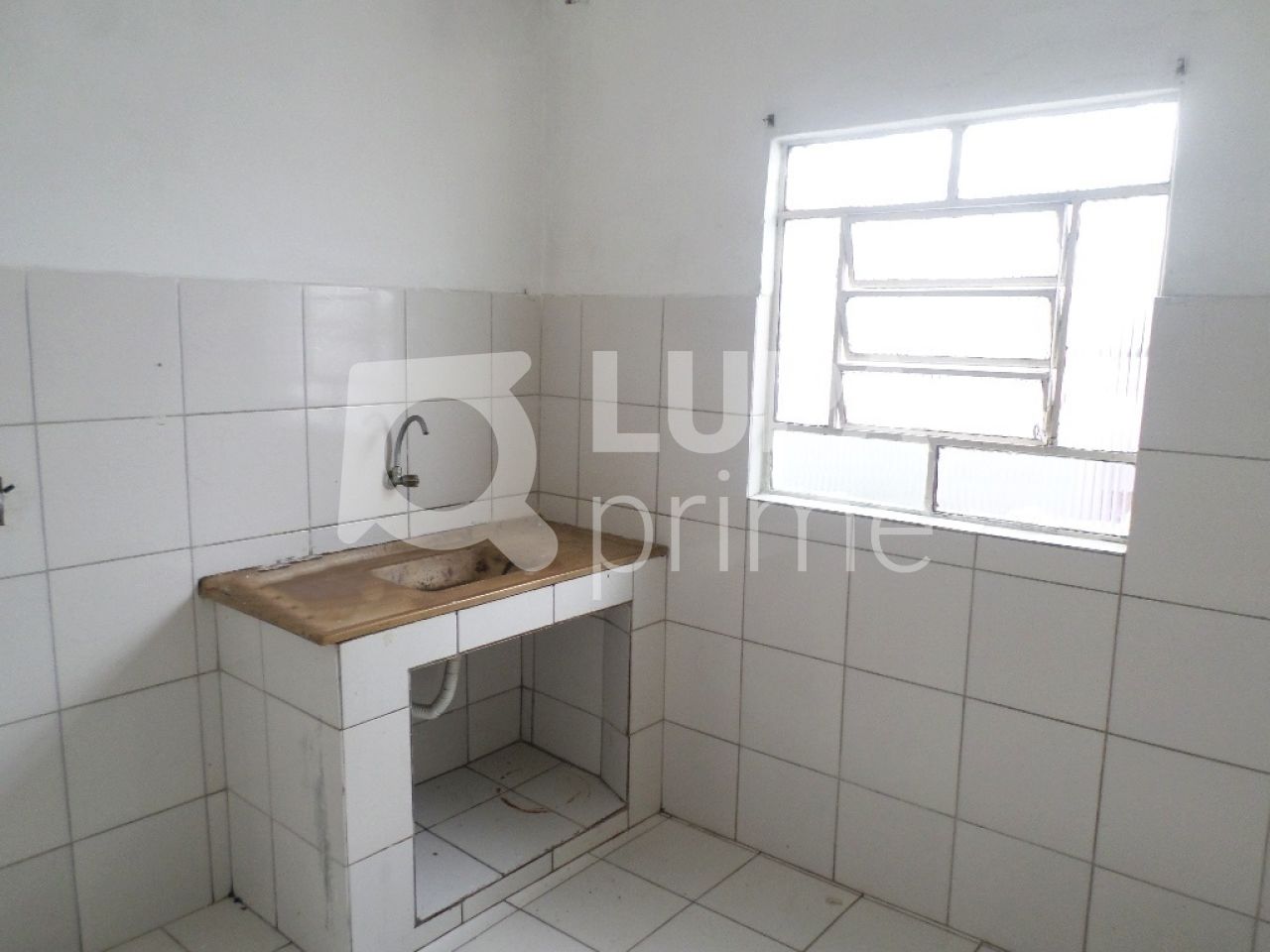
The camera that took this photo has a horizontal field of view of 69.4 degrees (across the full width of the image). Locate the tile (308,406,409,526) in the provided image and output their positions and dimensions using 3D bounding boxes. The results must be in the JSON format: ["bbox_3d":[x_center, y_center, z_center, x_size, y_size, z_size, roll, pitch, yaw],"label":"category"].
[{"bbox_3d":[-0.782,-0.036,2.611,0.010,0.325,0.323,8,11,39],"label":"tile"}]

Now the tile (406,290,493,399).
[{"bbox_3d":[-0.573,-0.400,2.839,0.010,0.330,0.319,10,12,41],"label":"tile"}]

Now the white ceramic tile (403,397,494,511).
[{"bbox_3d":[-0.575,-0.069,2.860,0.010,0.325,0.323,8,11,39],"label":"white ceramic tile"}]

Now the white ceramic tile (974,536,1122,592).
[{"bbox_3d":[0.947,0.196,2.096,0.328,0.087,0.010,8,11,39],"label":"white ceramic tile"}]

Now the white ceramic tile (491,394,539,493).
[{"bbox_3d":[-0.406,-0.097,3.063,0.010,0.325,0.204,8,11,39],"label":"white ceramic tile"}]

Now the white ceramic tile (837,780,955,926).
[{"bbox_3d":[0.679,0.998,2.432,0.328,0.315,0.010,8,11,39],"label":"white ceramic tile"}]

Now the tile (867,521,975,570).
[{"bbox_3d":[0.728,0.166,2.390,0.326,0.090,0.010,8,12,37],"label":"tile"}]

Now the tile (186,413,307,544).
[{"bbox_3d":[-0.982,-0.001,2.343,0.010,0.328,0.328,8,11,39],"label":"tile"}]

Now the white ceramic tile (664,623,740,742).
[{"bbox_3d":[0.195,0.620,2.798,0.300,0.321,0.010,8,12,37],"label":"white ceramic tile"}]

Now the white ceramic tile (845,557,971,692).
[{"bbox_3d":[0.699,0.365,2.348,0.323,0.325,0.010,8,11,39],"label":"white ceramic tile"}]

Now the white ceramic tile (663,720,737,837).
[{"bbox_3d":[0.188,0.934,2.850,0.300,0.304,0.010,8,12,37],"label":"white ceramic tile"}]

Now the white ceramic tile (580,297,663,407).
[{"bbox_3d":[-0.045,-0.400,2.906,0.326,0.330,0.010,8,12,37],"label":"white ceramic tile"}]

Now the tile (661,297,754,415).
[{"bbox_3d":[0.210,-0.355,2.657,0.323,0.326,0.010,8,11,39],"label":"tile"}]

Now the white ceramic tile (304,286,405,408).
[{"bbox_3d":[-0.790,-0.366,2.603,0.010,0.330,0.319,10,12,41],"label":"white ceramic tile"}]

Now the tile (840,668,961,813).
[{"bbox_3d":[0.696,0.694,2.419,0.316,0.321,0.010,8,12,37],"label":"tile"}]

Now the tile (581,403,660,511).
[{"bbox_3d":[-0.052,-0.069,2.961,0.326,0.335,0.010,8,12,37],"label":"tile"}]

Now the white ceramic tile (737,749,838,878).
[{"bbox_3d":[0.436,0.971,2.663,0.313,0.304,0.010,8,12,37],"label":"white ceramic tile"}]

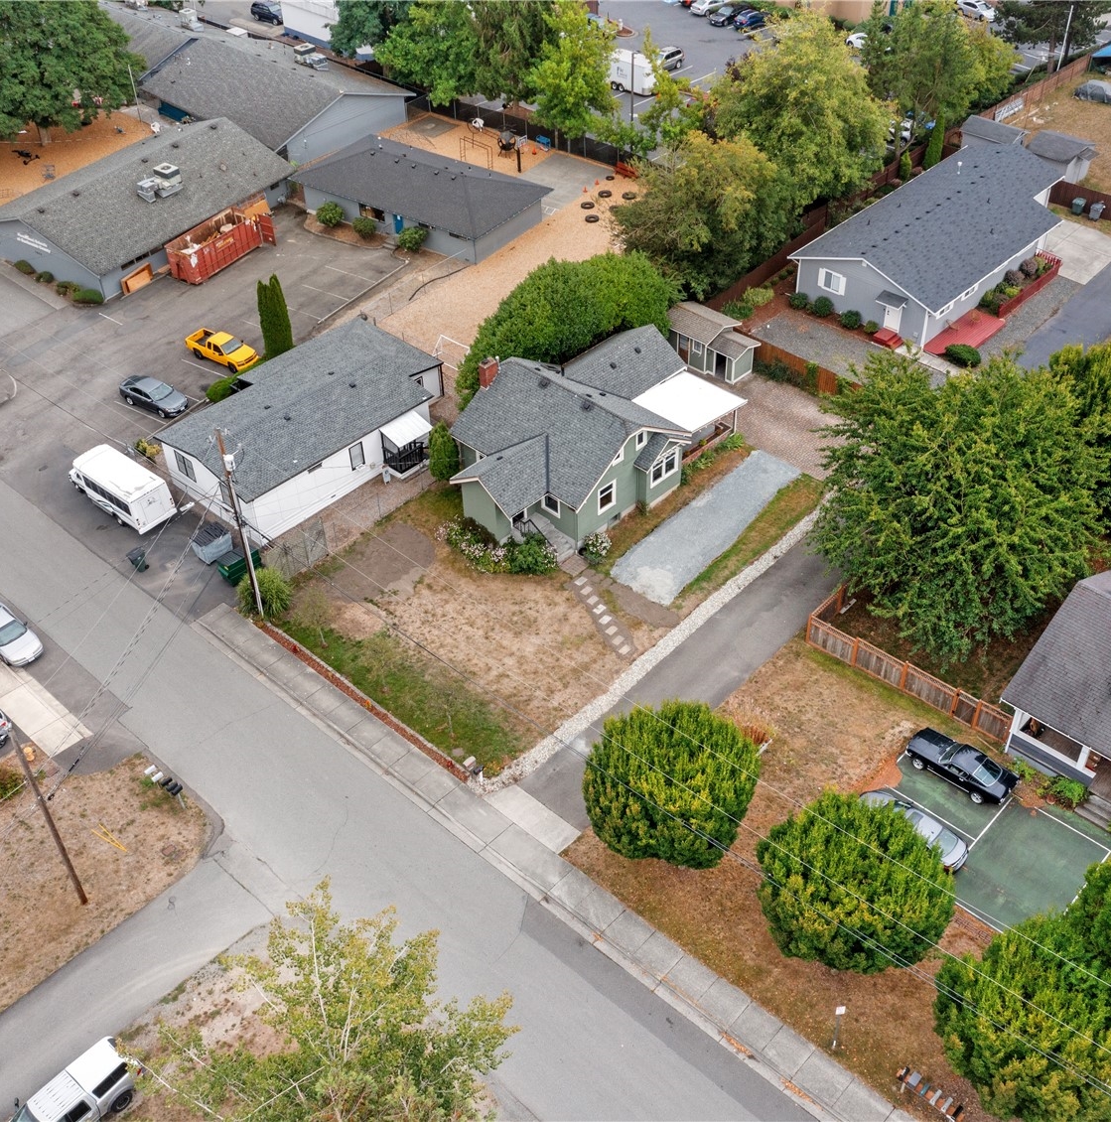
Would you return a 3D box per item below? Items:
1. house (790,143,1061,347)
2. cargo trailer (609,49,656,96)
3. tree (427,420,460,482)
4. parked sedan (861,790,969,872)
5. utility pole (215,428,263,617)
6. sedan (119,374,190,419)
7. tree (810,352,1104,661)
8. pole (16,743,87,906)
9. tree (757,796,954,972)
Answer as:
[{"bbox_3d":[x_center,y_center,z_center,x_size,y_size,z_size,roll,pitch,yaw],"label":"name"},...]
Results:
[{"bbox_3d":[27.246,-22.738,90.531,11.000,4.700,22.400,30,50,33],"label":"house"},{"bbox_3d":[6.999,-43.322,116.922,6.000,2.750,2.400,28,49,32],"label":"cargo trailer"},{"bbox_3d":[-6.192,-6.102,72.434,1.750,3.900,1.750,-1,40,1],"label":"tree"},{"bbox_3d":[13.879,10.693,51.819,4.680,1.440,1.800,30,50,31],"label":"parked sedan"},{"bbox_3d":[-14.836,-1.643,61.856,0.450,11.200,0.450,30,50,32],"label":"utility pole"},{"bbox_3d":[-24.985,-10.367,81.430,4.750,1.470,1.840,23,46,26],"label":"sedan"},{"bbox_3d":[18.330,-2.434,60.555,12.300,12.500,12.300,-1,40,1],"label":"tree"},{"bbox_3d":[-18.860,9.808,49.002,0.350,9.800,0.350,31,50,34],"label":"pole"},{"bbox_3d":[10.700,11.870,47.400,7.000,6.000,7.000,-1,41,1],"label":"tree"}]

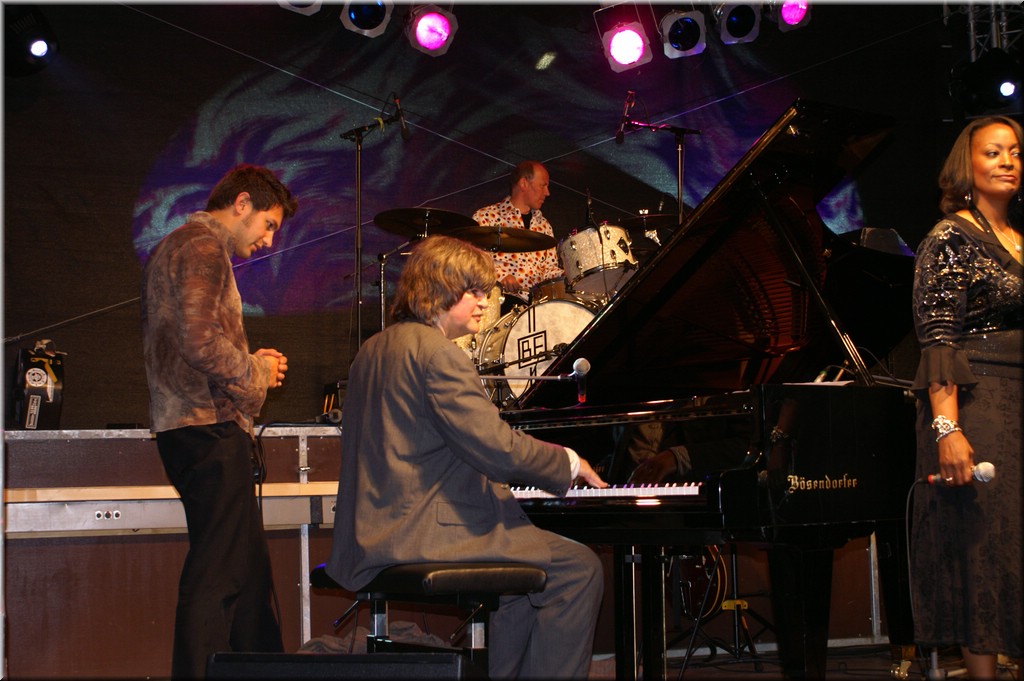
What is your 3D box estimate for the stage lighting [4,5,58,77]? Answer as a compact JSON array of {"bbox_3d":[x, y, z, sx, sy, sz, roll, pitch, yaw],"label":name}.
[{"bbox_3d":[-2.677,-1.666,8.100,0.360,0.460,0.400,-10,24,-24],"label":"stage lighting"}]

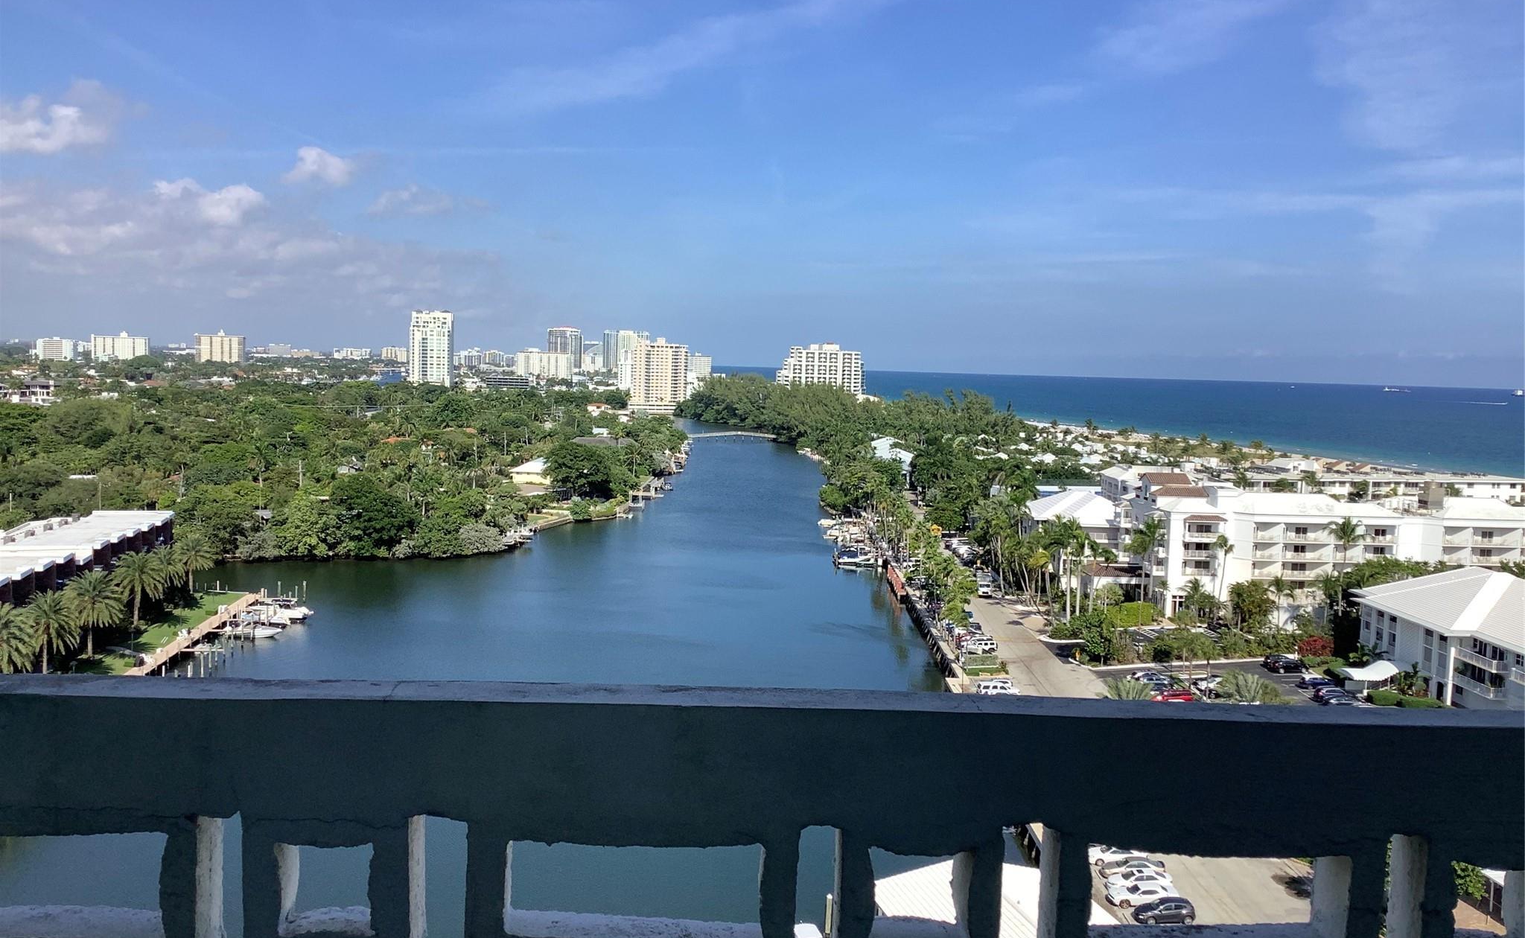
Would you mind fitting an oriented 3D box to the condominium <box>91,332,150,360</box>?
[{"bbox_3d":[-1031.718,-188.920,2194.284,89.000,57.000,20.000,1,5,-12],"label":"condominium"}]

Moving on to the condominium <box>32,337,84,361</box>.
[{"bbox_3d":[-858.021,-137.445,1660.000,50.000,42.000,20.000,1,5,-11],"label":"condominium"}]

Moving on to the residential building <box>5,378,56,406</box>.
[{"bbox_3d":[-460.566,-48.684,859.842,30.000,16.500,20.000,0,5,-15],"label":"residential building"}]

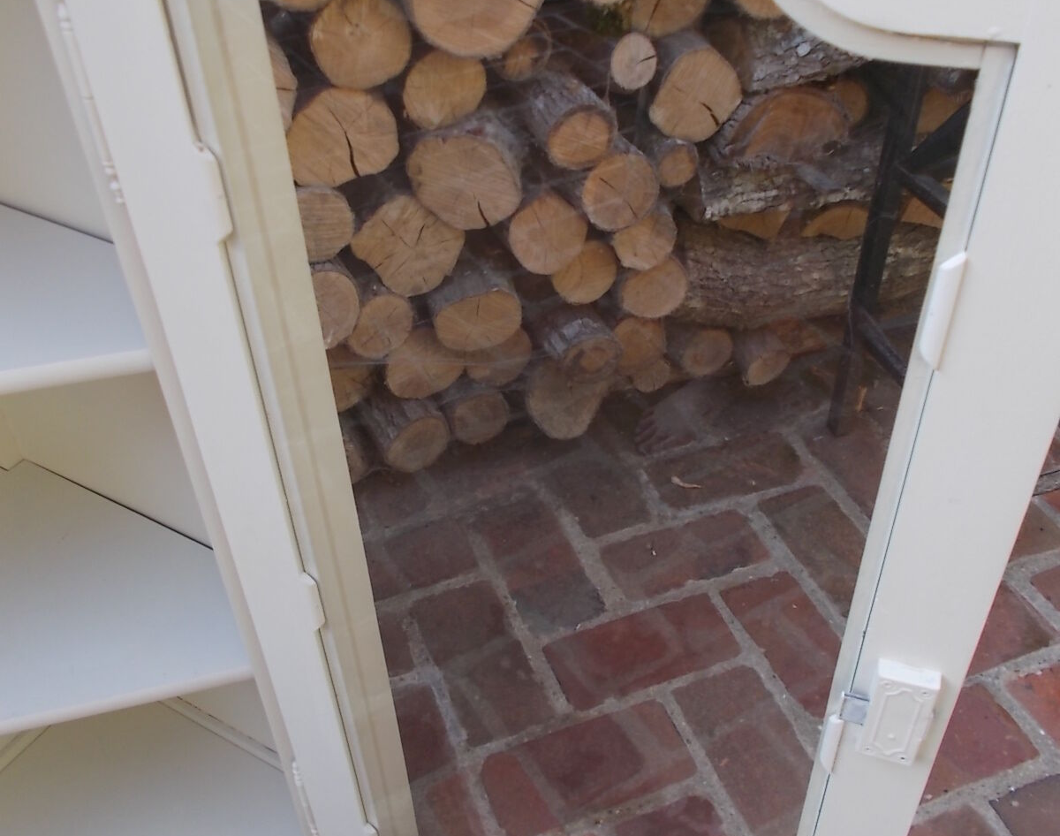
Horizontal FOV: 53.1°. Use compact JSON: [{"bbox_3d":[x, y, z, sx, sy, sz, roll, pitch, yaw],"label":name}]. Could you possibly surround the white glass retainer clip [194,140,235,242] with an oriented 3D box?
[{"bbox_3d":[-0.140,-0.100,0.472,0.009,0.050,0.006,11,41,16],"label":"white glass retainer clip"}]

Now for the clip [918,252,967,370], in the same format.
[{"bbox_3d":[0.152,-0.039,0.393,0.009,0.050,0.006,11,41,16],"label":"clip"}]

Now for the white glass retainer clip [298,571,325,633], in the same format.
[{"bbox_3d":[-0.131,0.113,0.647,0.009,0.051,0.006,11,41,16],"label":"white glass retainer clip"}]

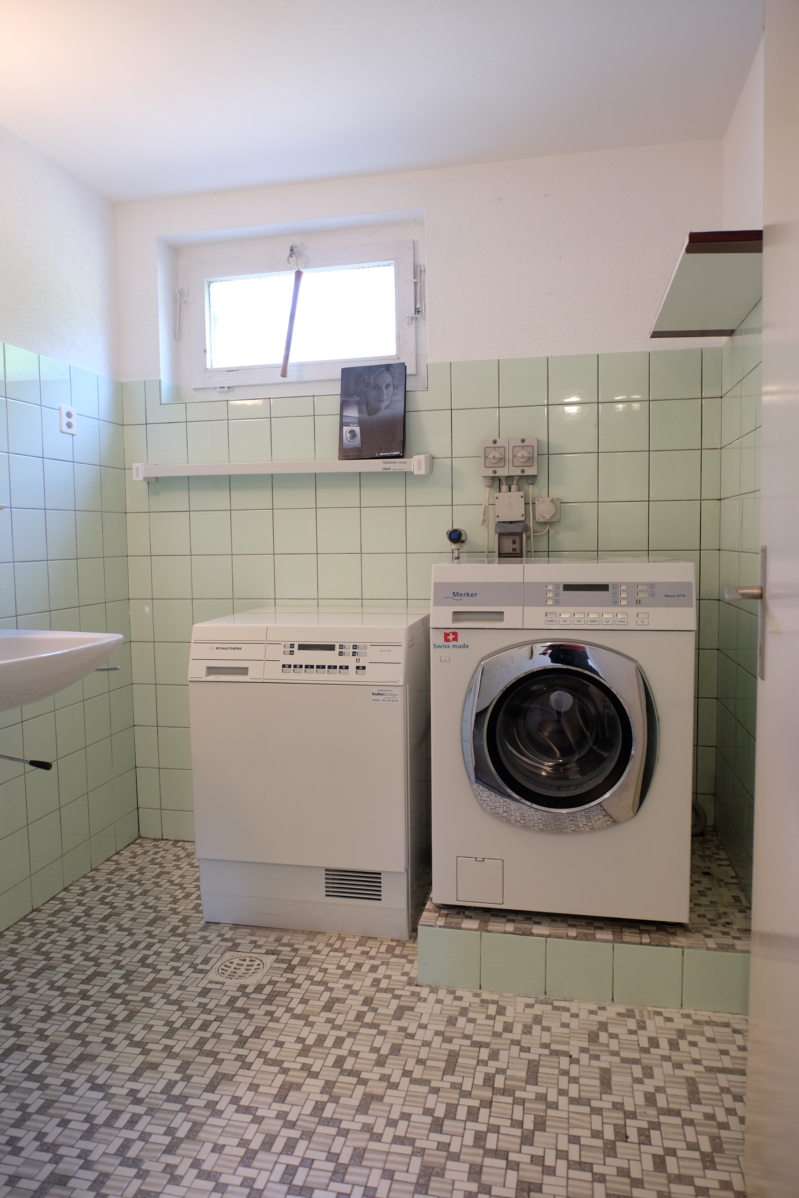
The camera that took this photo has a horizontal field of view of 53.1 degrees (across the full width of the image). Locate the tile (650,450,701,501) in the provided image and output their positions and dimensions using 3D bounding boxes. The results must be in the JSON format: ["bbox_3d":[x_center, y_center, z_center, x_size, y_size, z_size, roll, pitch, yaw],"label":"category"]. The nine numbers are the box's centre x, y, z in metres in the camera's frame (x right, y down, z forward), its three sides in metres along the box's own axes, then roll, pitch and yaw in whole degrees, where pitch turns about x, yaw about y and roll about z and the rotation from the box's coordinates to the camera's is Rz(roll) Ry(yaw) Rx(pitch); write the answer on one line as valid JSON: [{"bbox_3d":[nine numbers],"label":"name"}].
[{"bbox_3d":[0.829,-0.371,2.402,0.150,0.150,0.010,0,5,12],"label":"tile"}]

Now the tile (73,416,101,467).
[{"bbox_3d":[-1.002,-0.504,2.541,0.010,0.148,0.144,0,5,12],"label":"tile"}]

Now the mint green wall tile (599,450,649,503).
[{"bbox_3d":[0.687,-0.373,2.449,0.149,0.149,0.008,0,5,12],"label":"mint green wall tile"}]

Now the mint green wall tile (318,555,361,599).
[{"bbox_3d":[-0.199,-0.075,2.691,0.150,0.150,0.010,0,4,12],"label":"mint green wall tile"}]

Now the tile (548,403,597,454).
[{"bbox_3d":[0.544,-0.531,2.502,0.150,0.150,0.010,0,4,12],"label":"tile"}]

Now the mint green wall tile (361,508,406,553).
[{"bbox_3d":[-0.051,-0.224,2.612,0.149,0.149,0.008,0,5,12],"label":"mint green wall tile"}]

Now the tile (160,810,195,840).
[{"bbox_3d":[-0.775,0.807,2.845,0.149,0.106,0.008,0,5,12],"label":"tile"}]

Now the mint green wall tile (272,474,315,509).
[{"bbox_3d":[-0.346,-0.372,2.643,0.150,0.150,0.010,0,5,12],"label":"mint green wall tile"}]

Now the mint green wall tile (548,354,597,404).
[{"bbox_3d":[0.531,-0.670,2.442,0.148,0.148,0.010,0,5,11],"label":"mint green wall tile"}]

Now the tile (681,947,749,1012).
[{"bbox_3d":[0.709,0.851,1.779,0.149,0.140,0.008,0,5,12],"label":"tile"}]

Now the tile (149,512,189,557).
[{"bbox_3d":[-0.790,-0.225,2.763,0.149,0.149,0.008,0,5,12],"label":"tile"}]

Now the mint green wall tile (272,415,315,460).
[{"bbox_3d":[-0.350,-0.523,2.630,0.148,0.148,0.008,0,5,11],"label":"mint green wall tile"}]

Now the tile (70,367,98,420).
[{"bbox_3d":[-1.009,-0.656,2.545,0.010,0.147,0.149,0,4,11],"label":"tile"}]

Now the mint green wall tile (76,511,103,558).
[{"bbox_3d":[-0.997,-0.206,2.564,0.010,0.150,0.148,0,5,12],"label":"mint green wall tile"}]

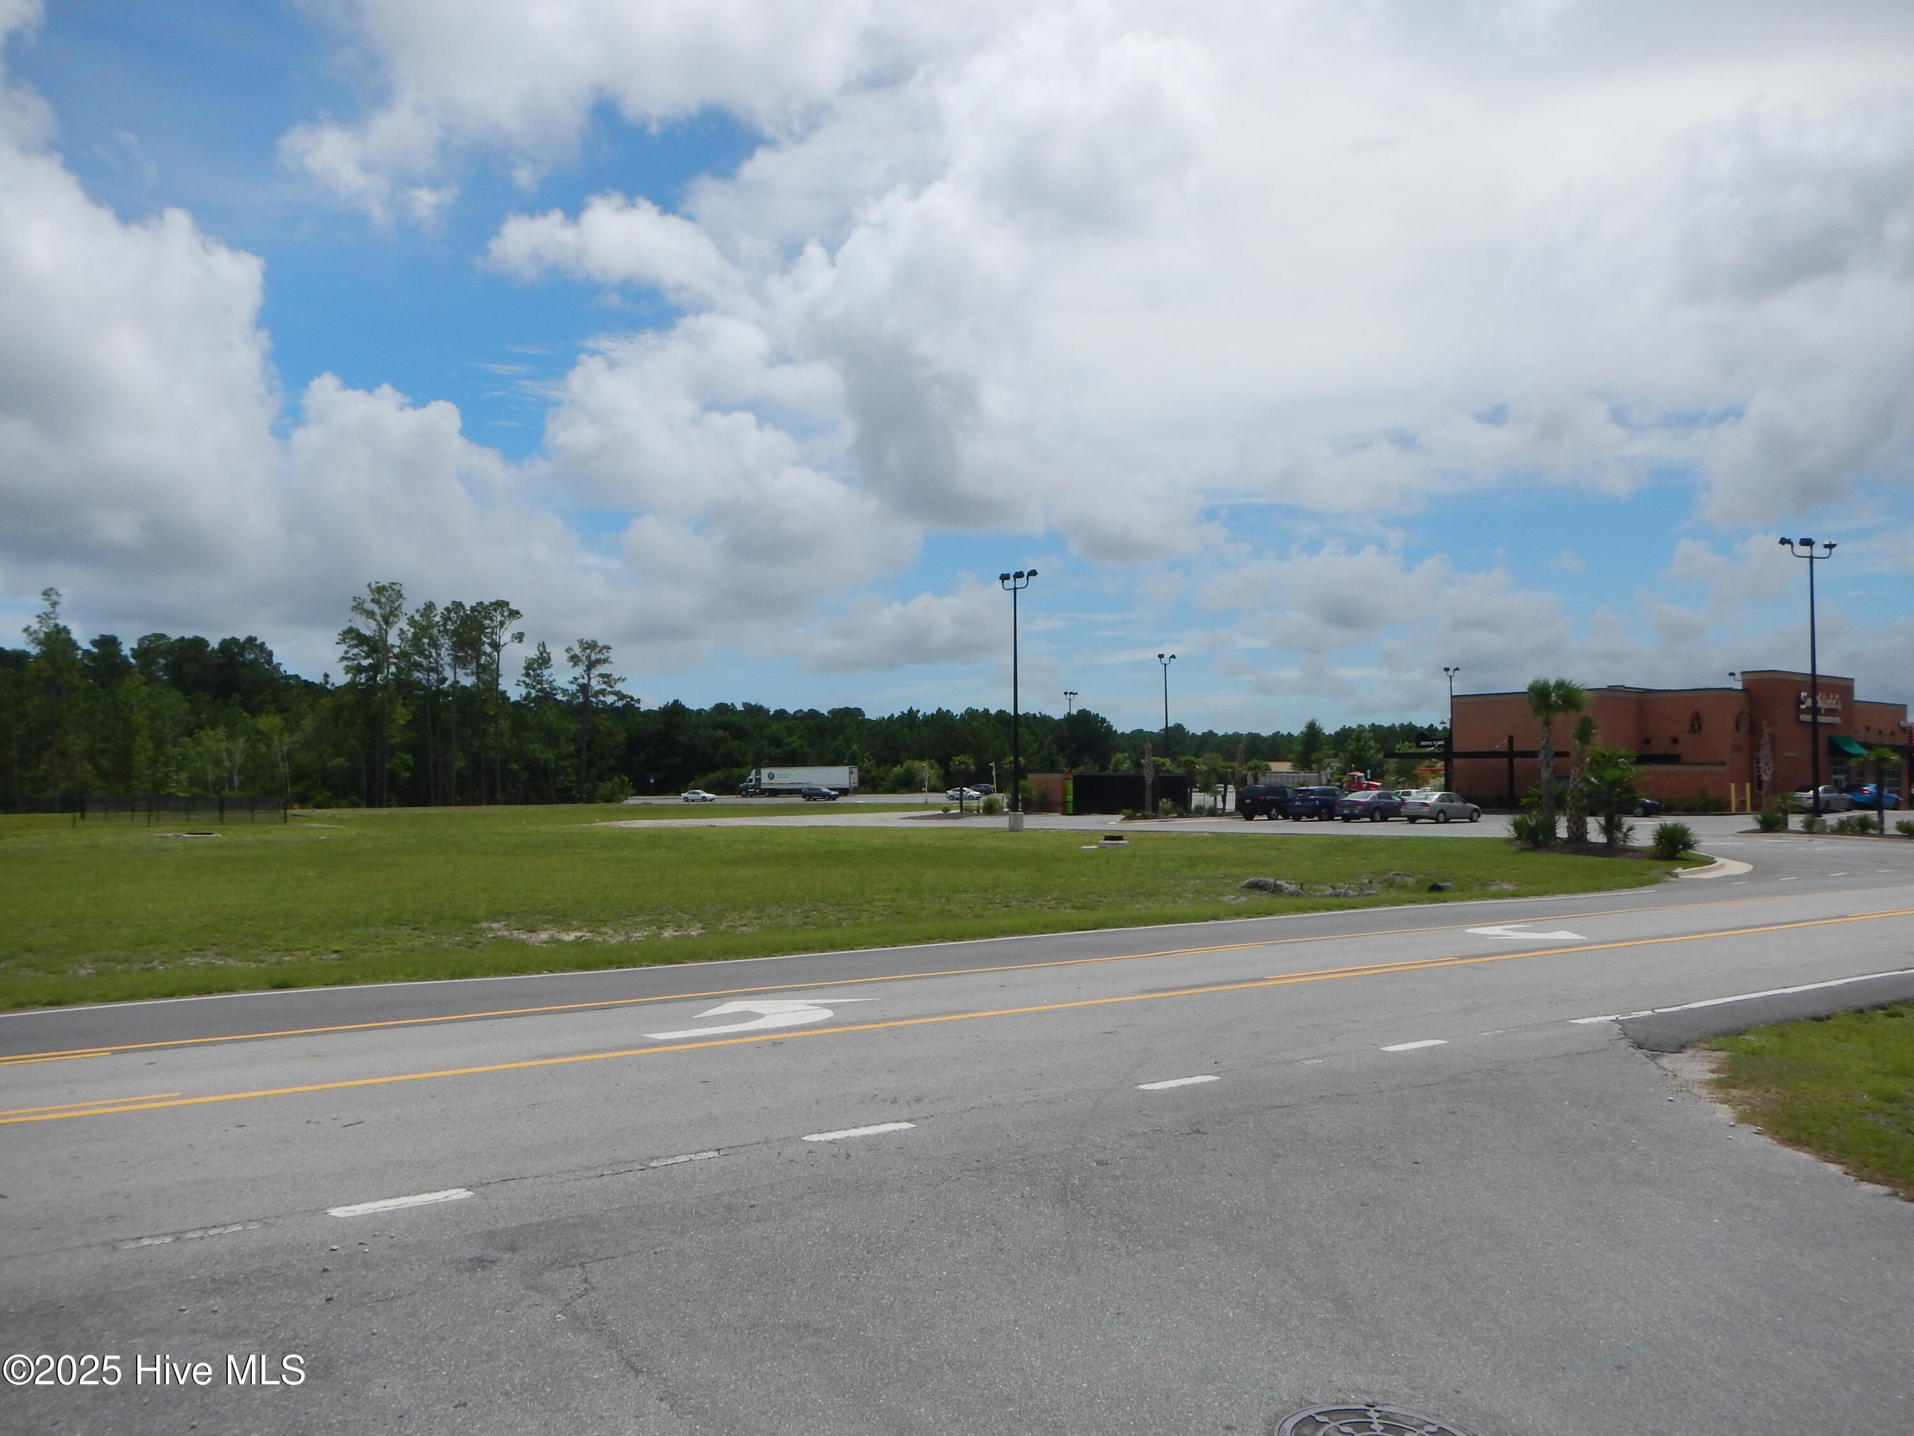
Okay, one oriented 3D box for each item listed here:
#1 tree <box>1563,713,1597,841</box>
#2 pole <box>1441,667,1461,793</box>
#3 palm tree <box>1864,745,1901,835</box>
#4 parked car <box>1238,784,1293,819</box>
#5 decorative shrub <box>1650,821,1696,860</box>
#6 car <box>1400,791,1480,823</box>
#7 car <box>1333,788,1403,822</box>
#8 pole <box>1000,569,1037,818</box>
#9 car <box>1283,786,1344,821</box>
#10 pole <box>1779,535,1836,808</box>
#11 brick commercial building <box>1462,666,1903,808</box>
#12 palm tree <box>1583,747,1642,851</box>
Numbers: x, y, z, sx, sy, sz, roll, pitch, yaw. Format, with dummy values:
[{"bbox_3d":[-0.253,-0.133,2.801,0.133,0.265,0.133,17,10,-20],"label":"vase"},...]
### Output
[{"bbox_3d":[18.303,1.773,45.500,1.000,3.810,1.000,2,-3,-38],"label":"tree"},{"bbox_3d":[35.112,1.461,110.000,0.600,10.040,1.600,2,-3,-38],"label":"pole"},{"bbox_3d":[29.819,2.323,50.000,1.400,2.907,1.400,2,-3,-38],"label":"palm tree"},{"bbox_3d":[16.707,4.391,79.778,4.800,1.780,1.880,2,-3,-39],"label":"parked car"},{"bbox_3d":[17.117,2.939,37.000,1.100,0.875,1.100,2,-3,-38],"label":"decorative shrub"},{"bbox_3d":[22.806,4.237,72.977,4.490,1.435,1.750,2,-3,-39],"label":"car"},{"bbox_3d":[20.646,4.328,75.075,5.050,1.470,1.860,2,-3,-39],"label":"car"},{"bbox_3d":[2.376,-0.669,60.000,0.750,10.135,1.500,2,-3,-38],"label":"pole"},{"bbox_3d":[18.646,4.344,77.478,4.600,1.660,1.840,2,-3,-39],"label":"car"},{"bbox_3d":[28.978,-1.085,52.500,0.750,9.999,1.500,2,-3,-38],"label":"pole"},{"bbox_3d":[45.643,1.756,96.984,25.600,7.800,16.100,2,-3,-38],"label":"brick commercial building"},{"bbox_3d":[18.316,2.232,43.200,1.600,2.795,1.600,2,-3,-38],"label":"palm tree"}]

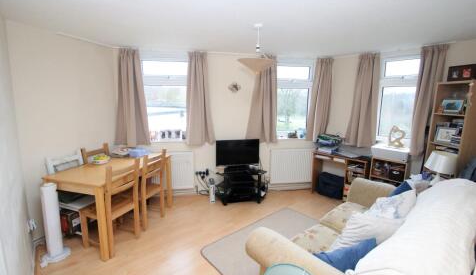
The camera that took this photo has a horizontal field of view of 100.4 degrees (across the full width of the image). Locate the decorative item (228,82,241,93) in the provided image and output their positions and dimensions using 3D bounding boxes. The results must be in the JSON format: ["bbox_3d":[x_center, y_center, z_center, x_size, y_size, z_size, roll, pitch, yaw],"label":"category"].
[{"bbox_3d":[-0.050,-0.788,3.150,0.200,0.180,0.050,-1,9,-9],"label":"decorative item"}]

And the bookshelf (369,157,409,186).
[{"bbox_3d":[2.143,0.690,2.793,0.260,0.775,0.410,-5,9,-34],"label":"bookshelf"}]

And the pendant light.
[{"bbox_3d":[0.187,-0.903,2.018,0.400,0.475,0.400,1,9,0],"label":"pendant light"}]

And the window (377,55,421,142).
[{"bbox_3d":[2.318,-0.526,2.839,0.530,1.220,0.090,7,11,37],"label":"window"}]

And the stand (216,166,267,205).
[{"bbox_3d":[0.043,0.760,3.189,0.800,0.490,0.400,-1,8,-9],"label":"stand"}]

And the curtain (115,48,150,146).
[{"bbox_3d":[-1.545,-0.552,2.854,0.460,1.370,0.140,-1,8,-9],"label":"curtain"}]

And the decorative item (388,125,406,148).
[{"bbox_3d":[2.260,-0.005,2.811,0.070,0.285,0.190,-6,10,-42],"label":"decorative item"}]

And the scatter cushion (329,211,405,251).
[{"bbox_3d":[0.874,0.673,1.370,0.430,0.410,0.150,-9,55,-52],"label":"scatter cushion"}]

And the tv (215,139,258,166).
[{"bbox_3d":[-0.006,0.240,3.160,0.691,0.404,0.070,-1,9,-9],"label":"tv"}]

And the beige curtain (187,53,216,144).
[{"bbox_3d":[-0.575,-0.597,3.038,0.450,1.417,0.130,-1,9,-9],"label":"beige curtain"}]

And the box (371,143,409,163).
[{"bbox_3d":[2.127,0.234,2.789,0.300,0.160,0.400,-8,12,-44],"label":"box"}]

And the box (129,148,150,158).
[{"bbox_3d":[-1.422,0.222,2.886,0.250,0.085,0.200,2,8,10],"label":"box"}]

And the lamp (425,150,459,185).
[{"bbox_3d":[2.122,0.347,2.092,0.240,0.400,0.240,-7,11,-44],"label":"lamp"}]

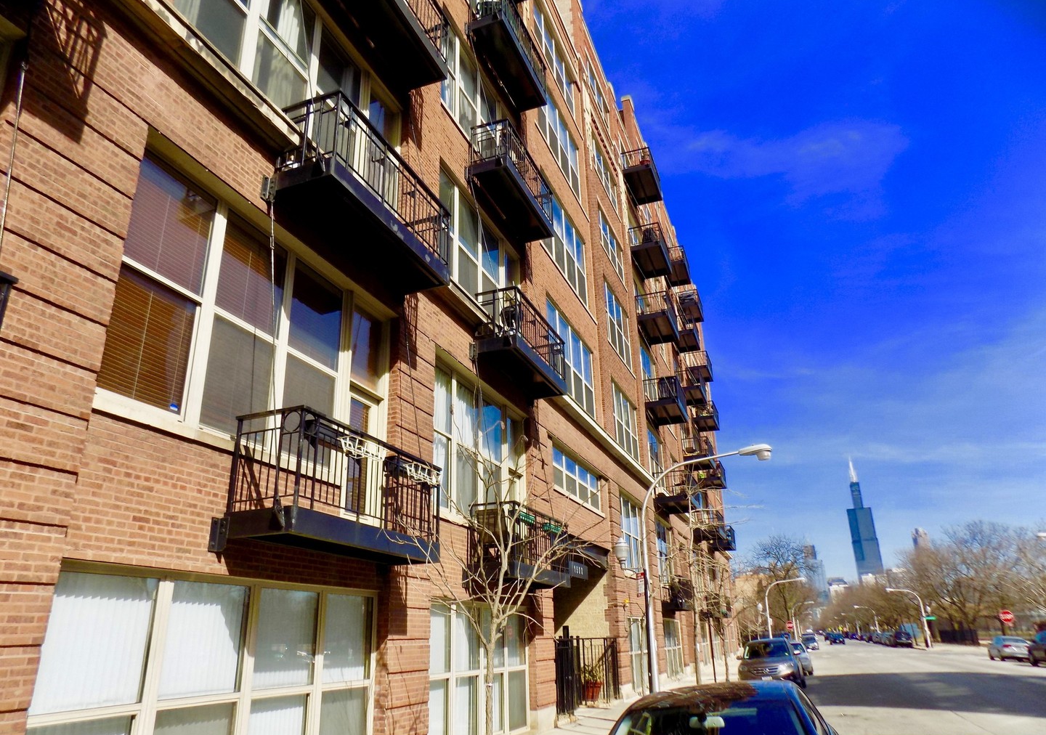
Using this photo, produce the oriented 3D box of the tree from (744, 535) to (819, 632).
[{"bbox_3d":[29.983,25.805,79.909,8.600,12.900,8.600,-10,-23,19],"label":"tree"}]

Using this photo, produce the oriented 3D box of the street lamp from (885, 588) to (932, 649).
[{"bbox_3d":[41.000,26.653,73.822,3.200,6.100,0.400,-10,-23,19],"label":"street lamp"}]

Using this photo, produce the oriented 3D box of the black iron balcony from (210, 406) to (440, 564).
[{"bbox_3d":[-2.073,1.577,8.393,0.844,1.282,3.082,-9,-23,19],"label":"black iron balcony"}]

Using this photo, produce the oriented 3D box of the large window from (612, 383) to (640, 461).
[{"bbox_3d":[3.770,2.131,25.464,0.170,2.450,4.250,-10,-23,19],"label":"large window"}]

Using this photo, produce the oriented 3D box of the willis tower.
[{"bbox_3d":[1061.090,536.175,2155.704,68.600,527.000,68.600,-10,-23,19],"label":"willis tower"}]

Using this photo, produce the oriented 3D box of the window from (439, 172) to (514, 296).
[{"bbox_3d":[-0.915,-2.163,15.132,0.160,2.300,4.360,-10,-23,19],"label":"window"}]

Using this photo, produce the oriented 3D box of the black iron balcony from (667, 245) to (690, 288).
[{"bbox_3d":[10.068,-6.563,45.639,1.418,1.272,2.967,-9,-23,19],"label":"black iron balcony"}]

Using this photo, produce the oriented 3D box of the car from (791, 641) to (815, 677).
[{"bbox_3d":[13.077,14.073,33.746,1.800,1.460,4.600,-10,-23,19],"label":"car"}]

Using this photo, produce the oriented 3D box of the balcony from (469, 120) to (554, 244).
[{"bbox_3d":[-0.167,-4.332,16.602,0.844,1.282,3.082,-9,-23,19],"label":"balcony"}]

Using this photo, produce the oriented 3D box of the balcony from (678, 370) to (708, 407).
[{"bbox_3d":[10.282,1.245,42.561,1.418,1.272,2.967,-9,-23,19],"label":"balcony"}]

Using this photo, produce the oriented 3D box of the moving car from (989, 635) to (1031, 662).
[{"bbox_3d":[30.328,17.219,42.819,1.820,1.440,4.700,-10,-23,19],"label":"moving car"}]

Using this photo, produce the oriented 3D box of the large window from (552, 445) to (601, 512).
[{"bbox_3d":[1.482,3.092,18.765,0.120,1.020,4.510,-10,-23,19],"label":"large window"}]

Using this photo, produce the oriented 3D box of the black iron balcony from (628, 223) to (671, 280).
[{"bbox_3d":[6.449,-5.830,35.006,1.418,1.272,2.967,-9,-23,19],"label":"black iron balcony"}]

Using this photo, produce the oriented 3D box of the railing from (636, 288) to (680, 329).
[{"bbox_3d":[6.381,-2.344,32.841,1.370,1.050,2.970,-10,-23,19],"label":"railing"}]

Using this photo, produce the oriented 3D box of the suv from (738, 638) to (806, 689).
[{"bbox_3d":[8.374,10.000,23.438,1.830,1.670,4.530,-10,-23,19],"label":"suv"}]

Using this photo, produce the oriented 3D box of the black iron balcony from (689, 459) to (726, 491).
[{"bbox_3d":[12.872,7.323,47.057,1.418,1.272,2.967,-9,-23,19],"label":"black iron balcony"}]

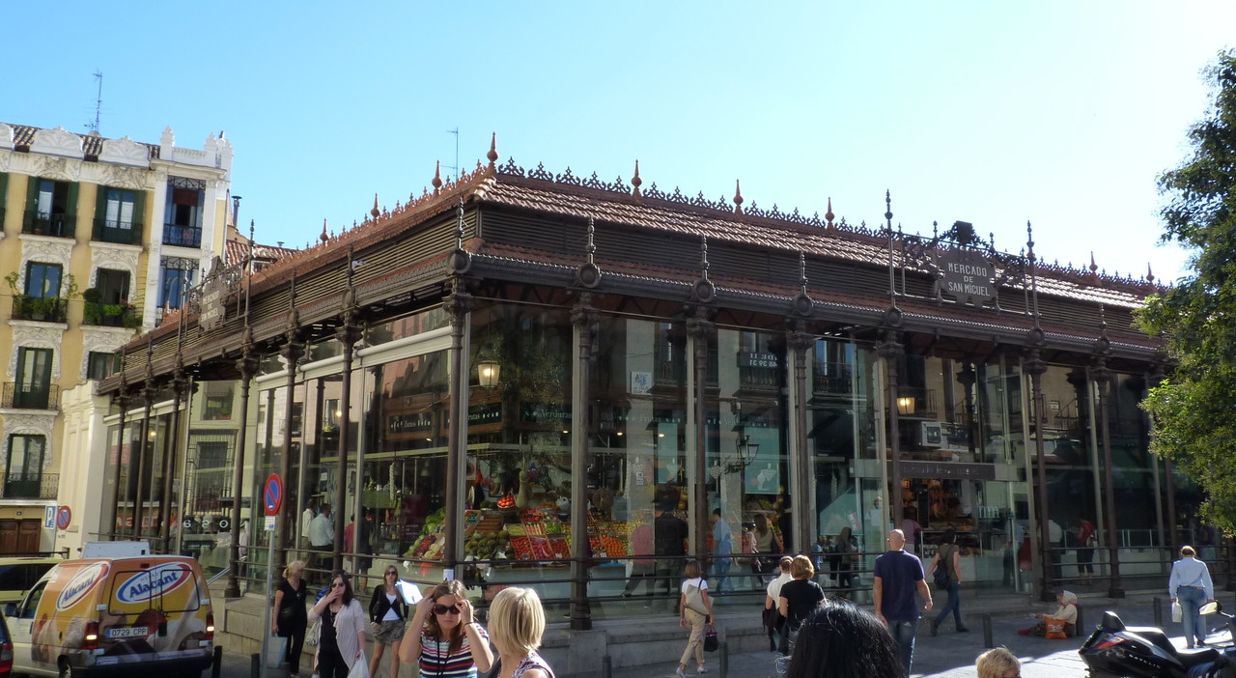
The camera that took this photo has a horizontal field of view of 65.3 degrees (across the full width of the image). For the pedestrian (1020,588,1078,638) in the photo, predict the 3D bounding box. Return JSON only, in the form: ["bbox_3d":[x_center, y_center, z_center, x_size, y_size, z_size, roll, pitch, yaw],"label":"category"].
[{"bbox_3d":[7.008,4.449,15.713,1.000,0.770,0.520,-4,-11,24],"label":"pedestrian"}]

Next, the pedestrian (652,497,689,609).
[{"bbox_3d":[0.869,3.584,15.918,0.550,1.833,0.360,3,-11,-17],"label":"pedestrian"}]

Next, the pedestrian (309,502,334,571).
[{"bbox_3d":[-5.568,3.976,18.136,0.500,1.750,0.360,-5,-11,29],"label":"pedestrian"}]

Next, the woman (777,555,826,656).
[{"bbox_3d":[1.843,2.941,9.481,0.500,1.600,0.320,-1,-10,7],"label":"woman"}]

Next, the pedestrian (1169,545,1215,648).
[{"bbox_3d":[8.893,3.997,14.930,0.600,1.559,0.420,-6,-12,30],"label":"pedestrian"}]

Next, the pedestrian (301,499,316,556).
[{"bbox_3d":[-6.260,4.129,19.500,0.350,1.750,0.480,8,-12,-41],"label":"pedestrian"}]

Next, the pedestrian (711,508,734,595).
[{"bbox_3d":[2.077,4.249,19.292,0.400,1.710,0.480,-5,-11,30],"label":"pedestrian"}]

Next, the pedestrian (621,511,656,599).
[{"bbox_3d":[0.413,4.275,19.166,0.520,1.670,0.480,-4,-11,26],"label":"pedestrian"}]

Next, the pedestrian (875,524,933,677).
[{"bbox_3d":[3.248,3.087,11.048,0.660,1.790,0.420,0,-9,3],"label":"pedestrian"}]

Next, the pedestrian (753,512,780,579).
[{"bbox_3d":[2.881,4.226,18.851,0.470,1.591,0.340,2,-10,-11],"label":"pedestrian"}]

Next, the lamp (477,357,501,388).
[{"bbox_3d":[-1.984,0.513,14.840,0.350,0.480,0.350,-5,-12,29],"label":"lamp"}]

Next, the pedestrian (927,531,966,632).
[{"bbox_3d":[5.294,3.864,15.524,0.520,1.680,0.520,8,-12,-41],"label":"pedestrian"}]

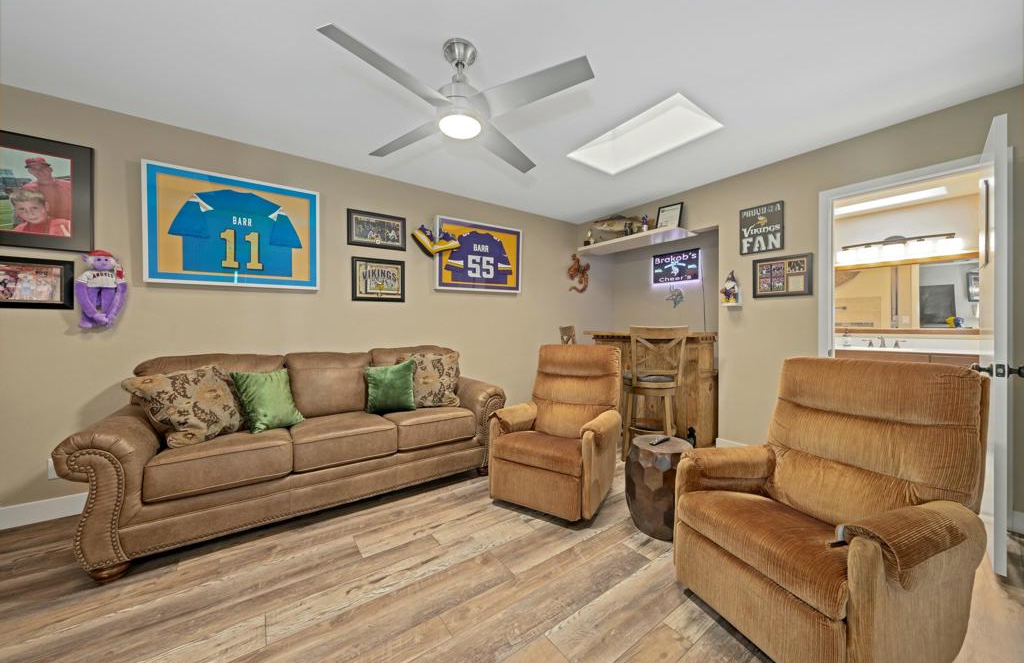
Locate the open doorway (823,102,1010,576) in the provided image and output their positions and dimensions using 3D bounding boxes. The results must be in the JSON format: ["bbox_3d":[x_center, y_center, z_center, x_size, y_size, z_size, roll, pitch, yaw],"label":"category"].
[{"bbox_3d":[2.244,0.017,2.193,0.850,2.100,0.875,-1,0,-37],"label":"open doorway"}]

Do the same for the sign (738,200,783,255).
[{"bbox_3d":[2.078,-0.848,3.074,0.022,0.392,0.319,-1,0,-37],"label":"sign"}]

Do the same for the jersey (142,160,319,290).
[{"bbox_3d":[-1.928,-0.702,2.634,1.000,0.775,0.055,-1,0,-37],"label":"jersey"}]

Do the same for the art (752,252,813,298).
[{"bbox_3d":[2.164,-0.434,2.963,0.025,0.316,0.402,-1,0,-37],"label":"art"}]

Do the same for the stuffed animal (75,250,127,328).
[{"bbox_3d":[-2.437,-0.249,2.199,0.215,0.460,0.140,-1,0,-37],"label":"stuffed animal"}]

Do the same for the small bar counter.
[{"bbox_3d":[1.410,0.527,3.908,0.460,1.040,1.280,-1,0,-37],"label":"small bar counter"}]

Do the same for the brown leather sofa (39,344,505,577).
[{"bbox_3d":[-1.236,0.602,2.545,2.250,0.960,0.950,-1,0,-37],"label":"brown leather sofa"}]

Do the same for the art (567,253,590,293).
[{"bbox_3d":[0.873,-0.744,4.750,0.410,0.490,0.070,-1,0,-37],"label":"art"}]

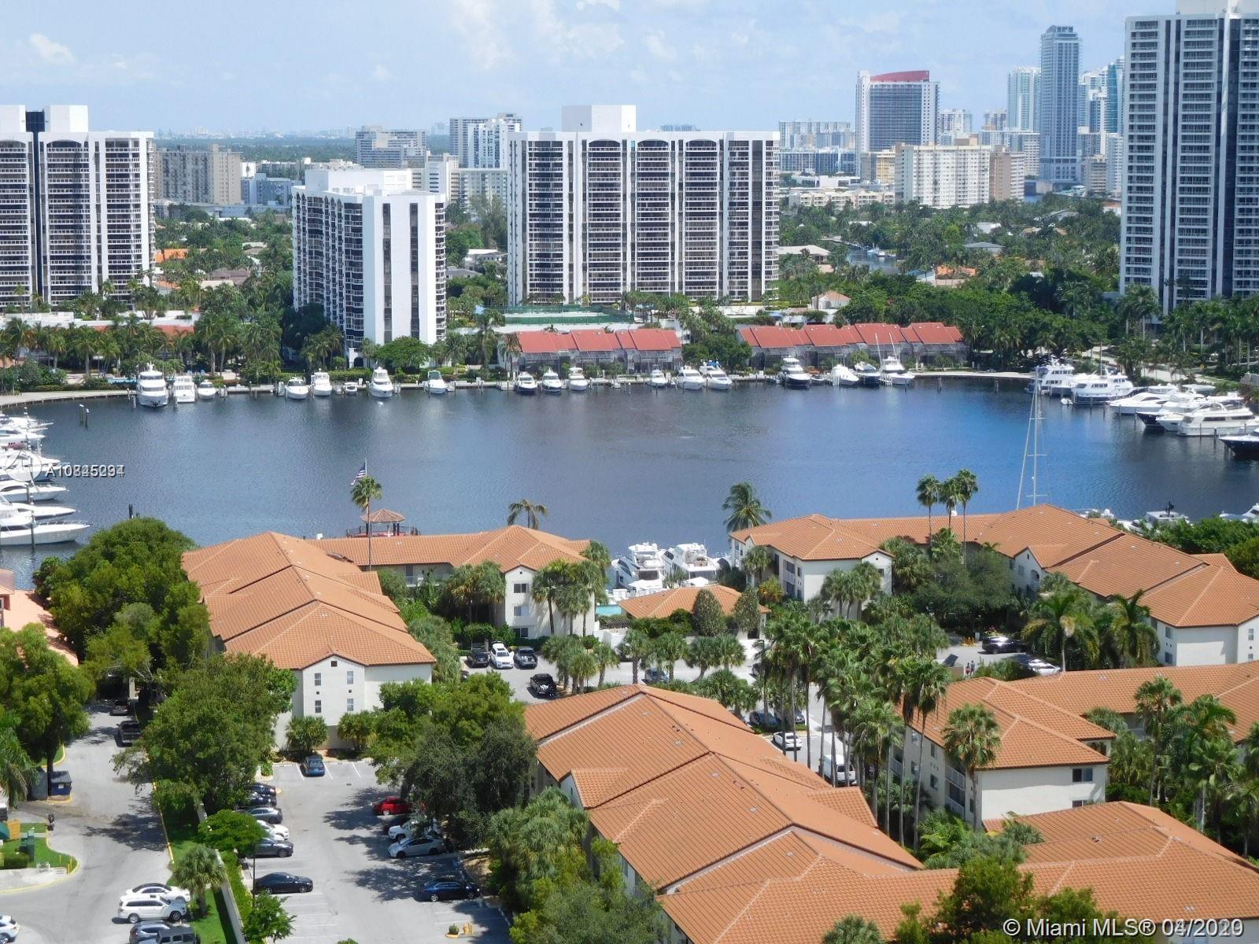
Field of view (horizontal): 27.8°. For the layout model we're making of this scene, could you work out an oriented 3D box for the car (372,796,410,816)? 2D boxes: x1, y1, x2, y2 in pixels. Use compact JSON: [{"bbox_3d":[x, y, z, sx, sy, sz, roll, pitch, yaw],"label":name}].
[{"bbox_3d":[-20.200,29.310,224.587,4.600,1.470,1.800,-2,8,-13],"label":"car"}]

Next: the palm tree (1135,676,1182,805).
[{"bbox_3d":[44.183,23.577,213.565,4.000,13.200,4.000,0,8,0],"label":"palm tree"}]

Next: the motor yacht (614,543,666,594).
[{"bbox_3d":[-0.050,12.419,334.000,4.700,6.500,16.000,-2,8,-16],"label":"motor yacht"}]

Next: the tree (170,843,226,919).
[{"bbox_3d":[-32.403,30.469,191.051,4.000,5.600,4.000,0,8,0],"label":"tree"}]

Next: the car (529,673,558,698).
[{"bbox_3d":[-9.099,22.399,267.338,1.870,1.660,4.700,-2,8,-12],"label":"car"}]

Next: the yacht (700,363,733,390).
[{"bbox_3d":[21.600,-22.940,604.410,4.800,5.800,17.500,-2,8,-16],"label":"yacht"}]

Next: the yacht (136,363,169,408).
[{"bbox_3d":[-107.200,-20.018,571.000,6.500,9.000,27.500,-2,8,-17],"label":"yacht"}]

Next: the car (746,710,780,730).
[{"bbox_3d":[13.415,24.218,252.427,1.830,1.470,4.600,-2,8,-16],"label":"car"}]

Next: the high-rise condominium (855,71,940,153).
[{"bbox_3d":[235.423,-298.663,2240.185,72.000,109.000,26.000,-1,8,-5],"label":"high-rise condominium"}]

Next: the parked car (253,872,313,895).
[{"bbox_3d":[-26.956,31.818,198.403,4.700,1.440,1.810,-1,8,-8],"label":"parked car"}]

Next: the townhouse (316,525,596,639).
[{"bbox_3d":[-21.700,12.657,300.100,31.300,12.200,20.000,-2,8,-15],"label":"townhouse"}]

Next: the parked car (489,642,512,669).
[{"bbox_3d":[-14.101,20.211,281.077,1.920,1.700,4.700,-1,8,-11],"label":"parked car"}]

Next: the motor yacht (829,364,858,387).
[{"bbox_3d":[52.600,-23.238,611.434,4.100,4.500,13.000,-3,8,-18],"label":"motor yacht"}]

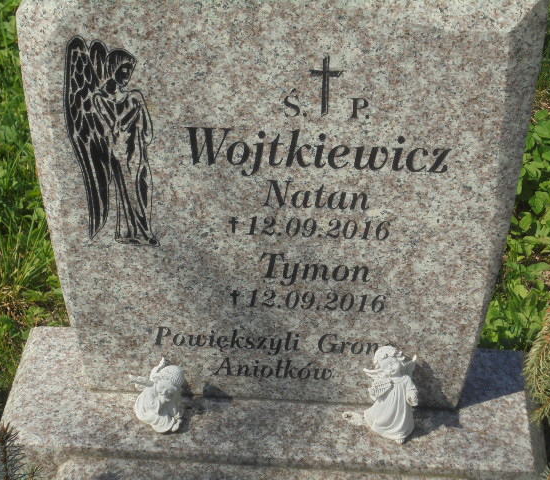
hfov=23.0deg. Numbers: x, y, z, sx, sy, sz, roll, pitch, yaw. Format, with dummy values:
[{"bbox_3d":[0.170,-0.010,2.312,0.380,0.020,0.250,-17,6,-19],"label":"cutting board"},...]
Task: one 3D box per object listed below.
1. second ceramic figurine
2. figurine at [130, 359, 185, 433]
[{"bbox_3d":[0.120,0.157,1.438,0.070,0.116,0.061,-14,39,-18],"label":"second ceramic figurine"},{"bbox_3d":[-0.126,0.164,1.456,0.051,0.082,0.055,-24,43,-28],"label":"figurine"}]

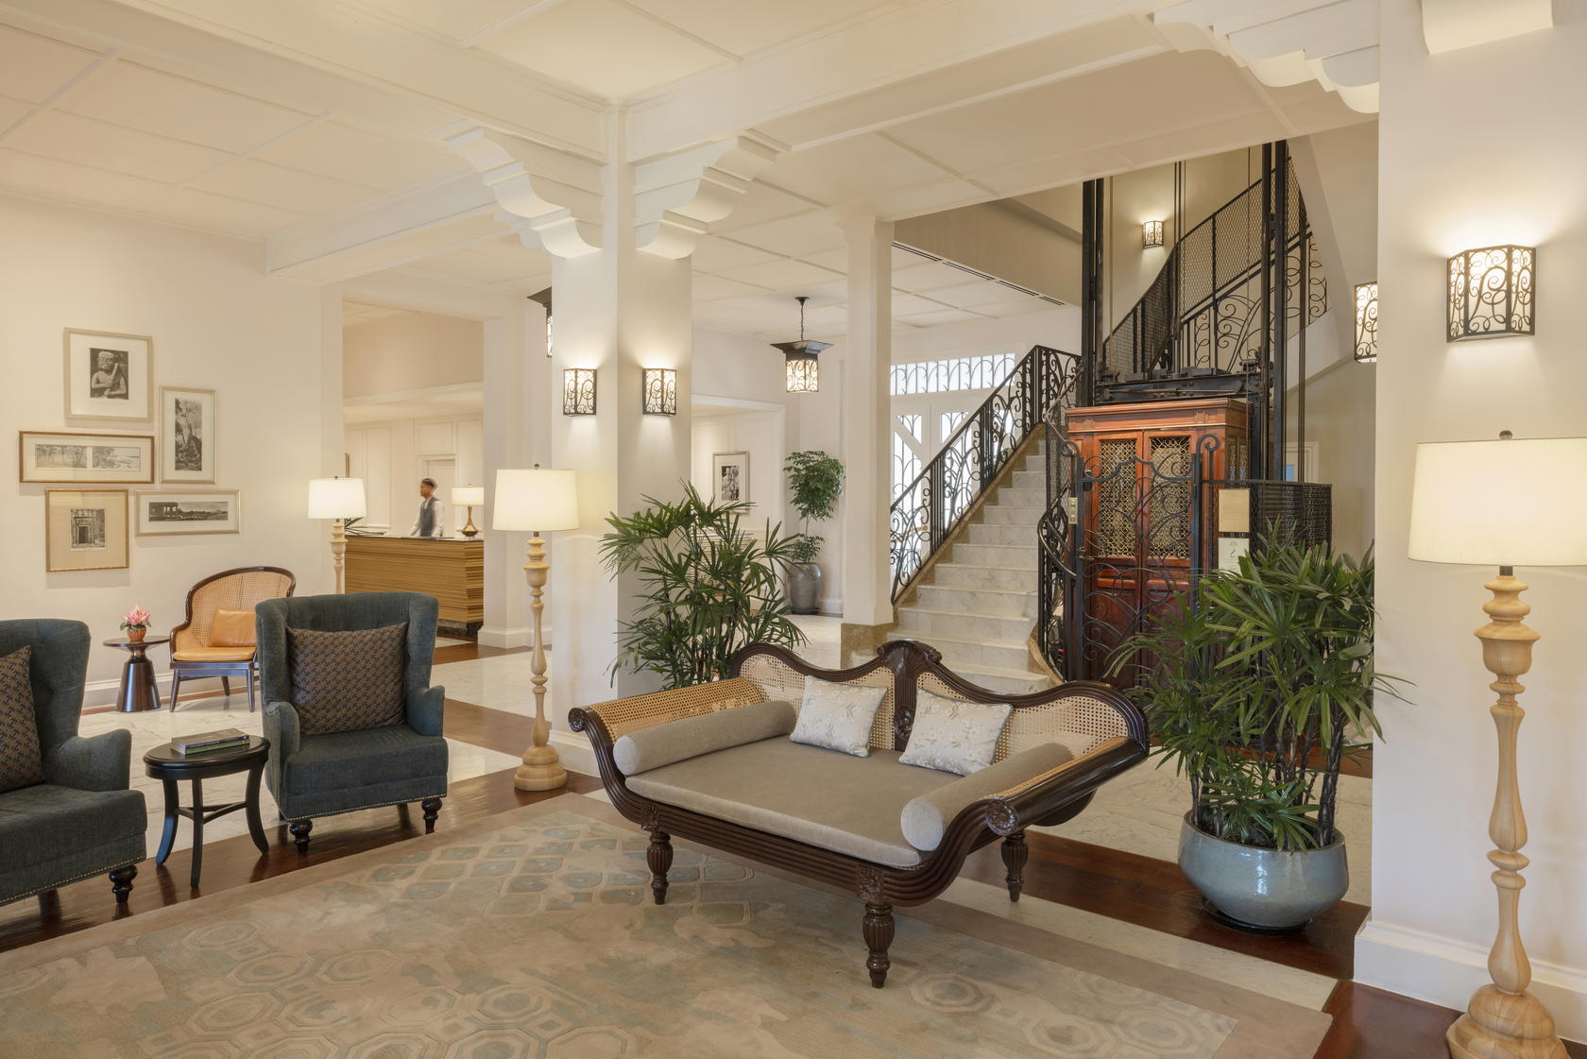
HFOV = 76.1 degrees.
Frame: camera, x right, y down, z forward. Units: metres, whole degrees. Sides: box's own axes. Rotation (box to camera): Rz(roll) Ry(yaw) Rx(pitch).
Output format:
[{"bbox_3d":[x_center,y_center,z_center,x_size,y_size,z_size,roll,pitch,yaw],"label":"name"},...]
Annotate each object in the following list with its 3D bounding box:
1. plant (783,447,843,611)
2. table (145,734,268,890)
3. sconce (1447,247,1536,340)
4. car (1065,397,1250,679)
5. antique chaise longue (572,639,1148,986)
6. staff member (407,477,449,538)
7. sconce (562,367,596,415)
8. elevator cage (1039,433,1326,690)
[{"bbox_3d":[0.203,0.024,12.937,0.780,2.070,0.780,0,2,0],"label":"plant"},{"bbox_3d":[-2.447,1.166,4.223,0.525,0.490,0.525,2,3,40],"label":"table"},{"bbox_3d":[2.010,-0.681,2.931,0.213,0.243,0.095,1,2,39],"label":"sconce"},{"bbox_3d":[2.910,0.171,7.787,1.160,2.141,1.287,1,2,39],"label":"car"},{"bbox_3d":[0.161,0.941,3.881,2.025,0.965,1.035,2,3,40],"label":"antique chaise longue"},{"bbox_3d":[-4.636,0.208,12.934,0.500,1.702,0.360,2,3,40],"label":"staff member"},{"bbox_3d":[-1.182,-0.758,5.552,0.213,0.243,0.095,1,2,39],"label":"sconce"},{"bbox_3d":[2.982,0.302,7.777,1.645,1.879,1.931,1,2,39],"label":"elevator cage"}]

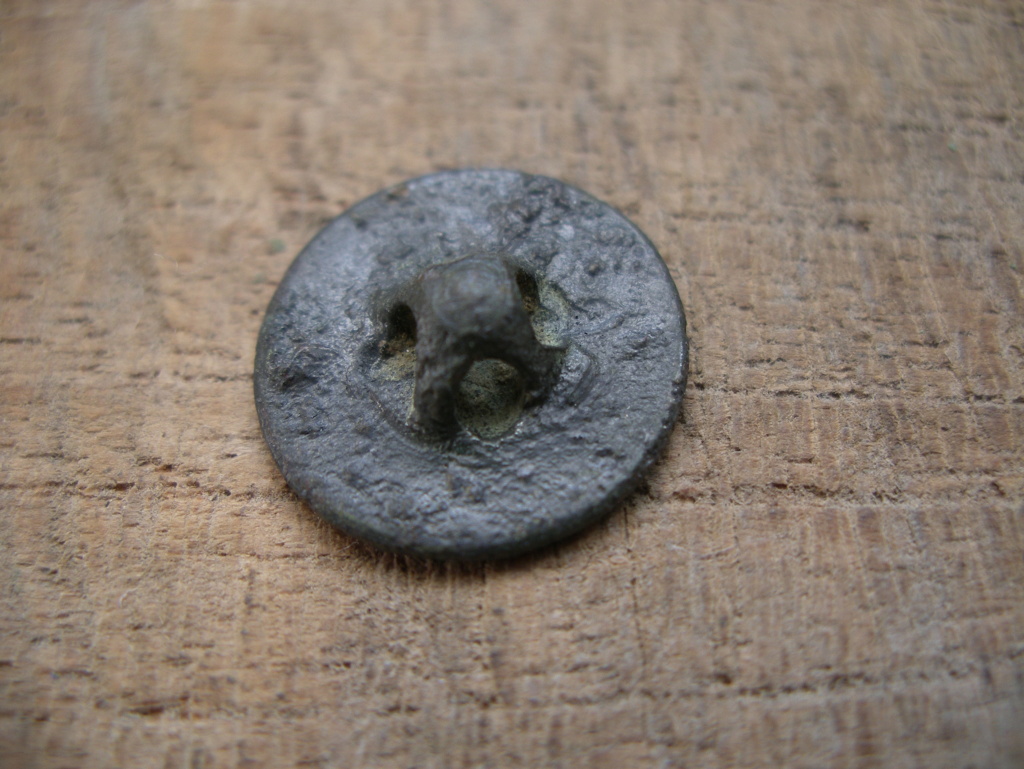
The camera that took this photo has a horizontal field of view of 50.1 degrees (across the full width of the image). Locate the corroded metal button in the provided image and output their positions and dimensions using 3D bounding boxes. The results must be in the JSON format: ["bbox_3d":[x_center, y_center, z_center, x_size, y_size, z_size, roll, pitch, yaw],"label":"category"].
[{"bbox_3d":[-0.002,-0.003,0.052,0.021,0.006,0.021,0,62,4],"label":"corroded metal button"}]

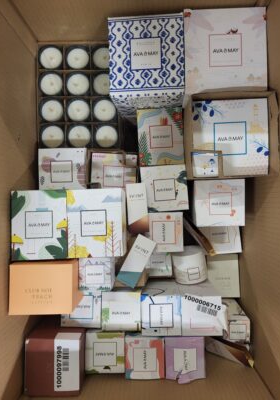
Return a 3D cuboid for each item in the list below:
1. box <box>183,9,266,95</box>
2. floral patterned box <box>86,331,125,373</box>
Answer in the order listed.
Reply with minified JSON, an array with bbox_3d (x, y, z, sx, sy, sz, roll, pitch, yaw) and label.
[{"bbox_3d":[0.126,-0.217,0.504,0.119,0.137,0.121,-1,90,1],"label":"box"},{"bbox_3d":[-0.058,0.259,0.536,0.065,0.066,0.066,0,90,1],"label":"floral patterned box"}]

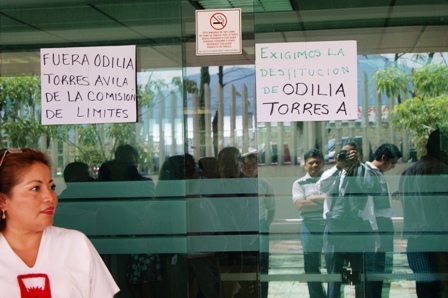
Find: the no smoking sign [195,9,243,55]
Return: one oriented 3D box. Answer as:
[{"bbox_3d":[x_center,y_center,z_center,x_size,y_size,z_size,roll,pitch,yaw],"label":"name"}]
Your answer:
[{"bbox_3d":[-0.021,-0.509,4.050,0.200,0.198,0.010,-1,-1,7],"label":"no smoking sign"}]

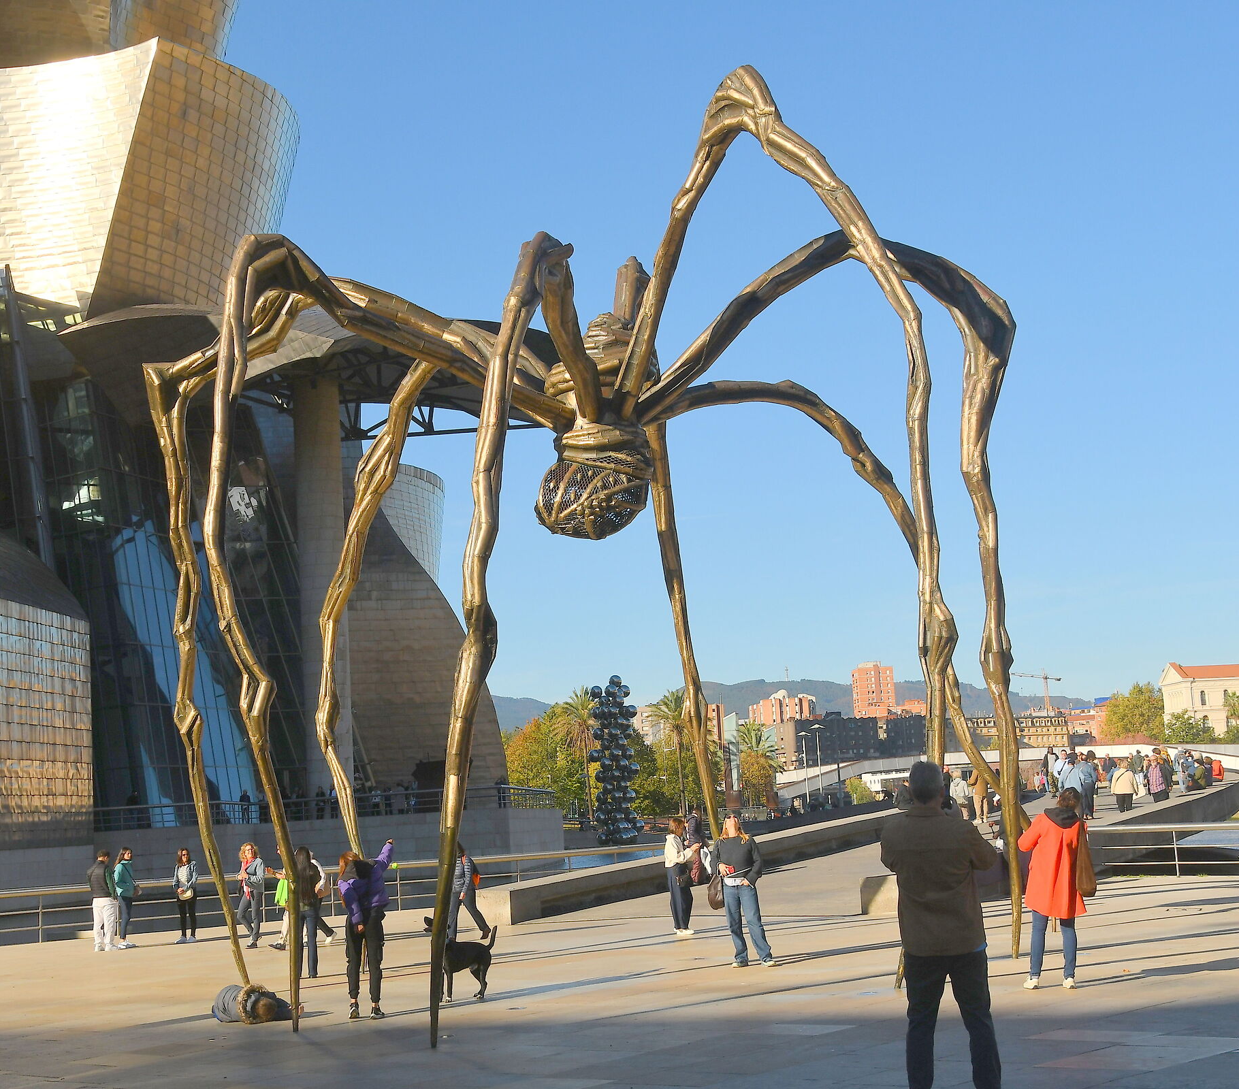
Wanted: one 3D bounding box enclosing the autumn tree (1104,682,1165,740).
[{"bbox_3d":[112.523,37.924,383.836,13.300,15.500,12.500,-4,-9,-1],"label":"autumn tree"}]

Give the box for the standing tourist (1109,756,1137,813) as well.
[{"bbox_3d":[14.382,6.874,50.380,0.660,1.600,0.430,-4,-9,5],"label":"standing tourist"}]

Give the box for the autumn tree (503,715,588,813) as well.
[{"bbox_3d":[-7.317,22.177,177.234,9.000,10.200,8.500,-4,-9,-1],"label":"autumn tree"}]

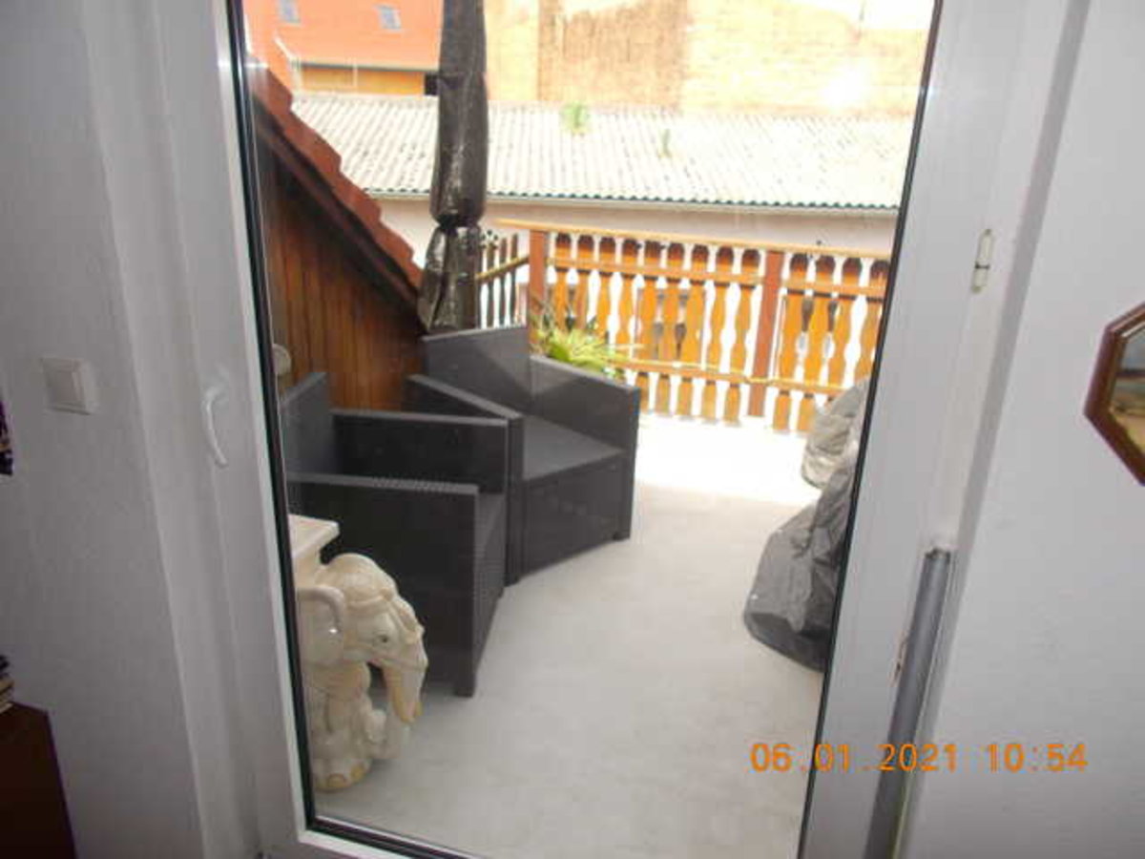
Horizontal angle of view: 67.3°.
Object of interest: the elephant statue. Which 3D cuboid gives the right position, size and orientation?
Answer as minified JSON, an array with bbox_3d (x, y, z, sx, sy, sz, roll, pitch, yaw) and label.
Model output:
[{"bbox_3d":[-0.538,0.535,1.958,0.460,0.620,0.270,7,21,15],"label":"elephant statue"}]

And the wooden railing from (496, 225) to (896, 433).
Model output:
[{"bbox_3d":[0.653,-0.565,4.829,2.397,1.000,0.120,9,20,20],"label":"wooden railing"}]

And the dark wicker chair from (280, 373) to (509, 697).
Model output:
[{"bbox_3d":[-0.532,0.270,2.538,0.615,0.720,0.585,3,20,4],"label":"dark wicker chair"}]

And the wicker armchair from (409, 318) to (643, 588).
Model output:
[{"bbox_3d":[-0.191,0.051,3.167,0.585,0.720,0.615,-16,26,-39],"label":"wicker armchair"}]

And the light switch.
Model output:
[{"bbox_3d":[-0.763,-0.068,1.304,0.080,0.080,0.016,8,21,16],"label":"light switch"}]

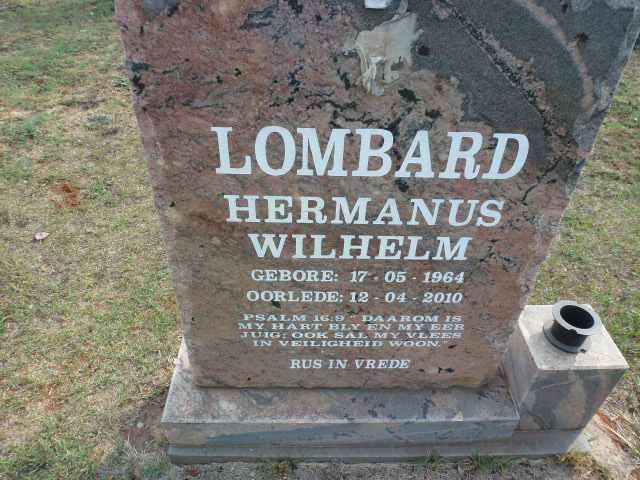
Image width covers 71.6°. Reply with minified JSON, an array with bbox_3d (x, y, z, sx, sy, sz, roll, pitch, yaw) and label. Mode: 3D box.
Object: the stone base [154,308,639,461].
[{"bbox_3d":[0.142,0.315,1.073,0.990,0.281,0.302,0,39,0],"label":"stone base"}]

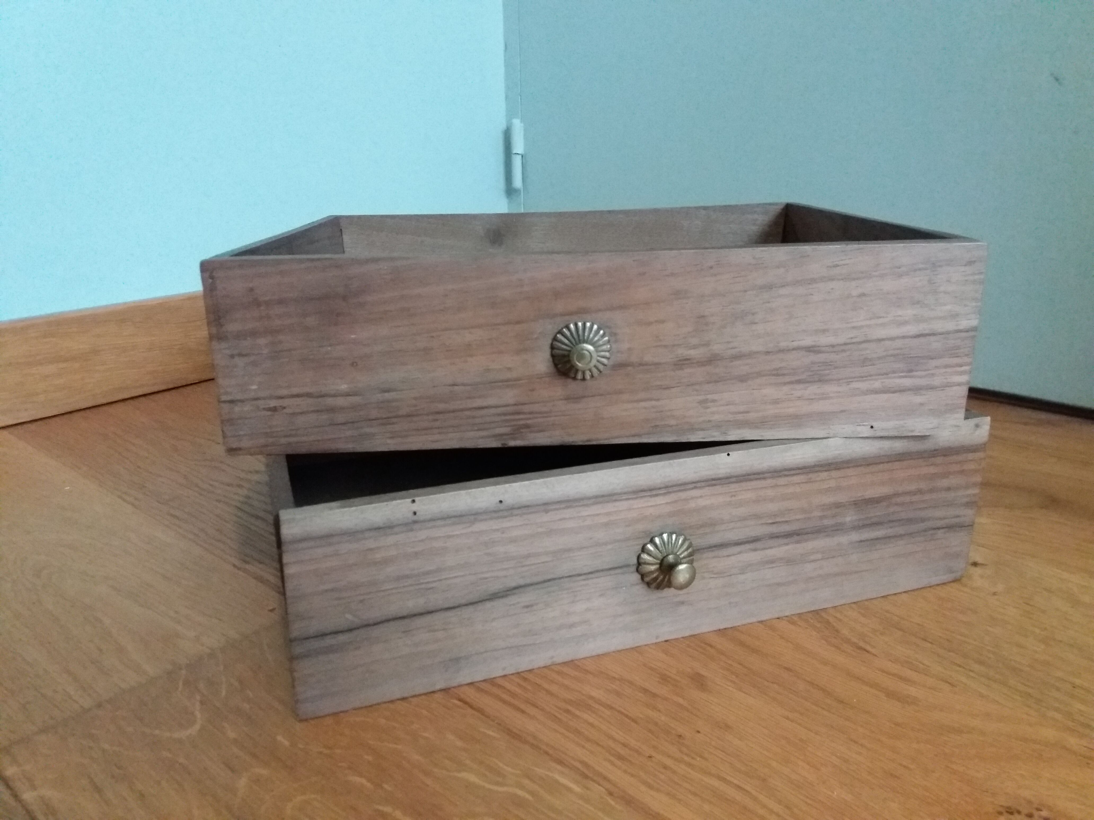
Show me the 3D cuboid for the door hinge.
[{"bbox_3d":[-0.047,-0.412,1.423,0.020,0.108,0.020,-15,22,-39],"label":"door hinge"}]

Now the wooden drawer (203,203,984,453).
[{"bbox_3d":[0.021,-0.075,0.618,0.405,0.106,0.343,-2,16,-2],"label":"wooden drawer"}]

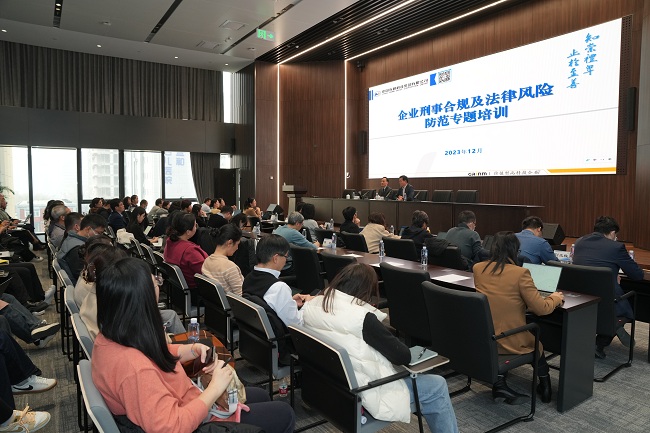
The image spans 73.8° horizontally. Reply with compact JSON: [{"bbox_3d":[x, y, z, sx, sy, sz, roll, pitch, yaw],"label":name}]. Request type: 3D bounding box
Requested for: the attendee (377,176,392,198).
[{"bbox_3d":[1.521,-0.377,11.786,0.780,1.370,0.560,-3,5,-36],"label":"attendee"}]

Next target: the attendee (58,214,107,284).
[{"bbox_3d":[-2.077,0.634,4.089,0.800,1.320,0.520,-2,5,-34],"label":"attendee"}]

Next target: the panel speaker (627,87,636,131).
[{"bbox_3d":[5.970,-2.082,8.430,0.170,0.830,0.150,-3,5,-36],"label":"panel speaker"}]

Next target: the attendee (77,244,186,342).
[{"bbox_3d":[-1.179,0.812,2.891,0.860,1.290,0.540,-3,5,-35],"label":"attendee"}]

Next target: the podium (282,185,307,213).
[{"bbox_3d":[-0.980,-0.458,13.851,0.460,1.120,0.720,-2,5,-34],"label":"podium"}]

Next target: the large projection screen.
[{"bbox_3d":[3.688,-2.587,11.615,0.080,3.060,7.420,-3,5,-36],"label":"large projection screen"}]

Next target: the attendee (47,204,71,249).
[{"bbox_3d":[-3.895,0.476,6.897,0.800,1.300,0.550,-3,5,-34],"label":"attendee"}]

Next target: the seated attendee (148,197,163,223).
[{"bbox_3d":[-3.993,0.183,10.746,0.780,1.250,0.500,-2,5,-34],"label":"seated attendee"}]

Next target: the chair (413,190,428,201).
[{"bbox_3d":[1.961,-0.085,9.600,0.620,0.980,0.580,-3,5,-35],"label":"chair"}]

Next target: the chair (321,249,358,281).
[{"bbox_3d":[0.322,0.832,4.437,0.580,0.945,0.630,5,5,44],"label":"chair"}]

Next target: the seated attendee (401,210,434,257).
[{"bbox_3d":[1.315,0.555,6.205,0.820,1.270,0.540,-4,6,-42],"label":"seated attendee"}]

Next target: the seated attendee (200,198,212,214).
[{"bbox_3d":[-3.042,0.128,11.749,0.750,1.250,0.500,-2,5,-34],"label":"seated attendee"}]

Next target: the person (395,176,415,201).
[{"bbox_3d":[1.720,-0.242,9.550,0.750,1.300,0.550,-3,5,-35],"label":"person"}]

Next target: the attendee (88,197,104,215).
[{"bbox_3d":[-5.438,0.246,10.400,0.780,1.290,0.500,-3,5,-35],"label":"attendee"}]

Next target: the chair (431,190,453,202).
[{"bbox_3d":[2.651,-0.121,10.482,0.620,1.000,0.580,-3,5,-34],"label":"chair"}]

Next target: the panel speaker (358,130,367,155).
[{"bbox_3d":[1.360,-2.638,15.590,0.220,0.860,0.200,-2,5,-34],"label":"panel speaker"}]

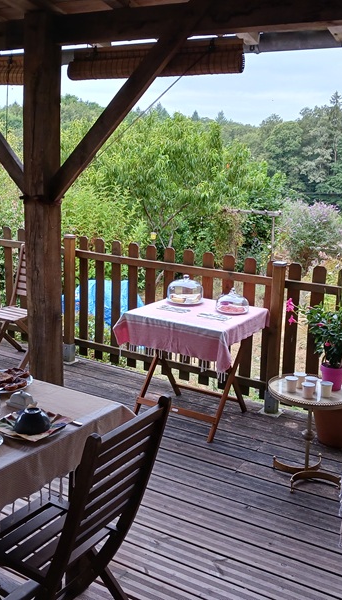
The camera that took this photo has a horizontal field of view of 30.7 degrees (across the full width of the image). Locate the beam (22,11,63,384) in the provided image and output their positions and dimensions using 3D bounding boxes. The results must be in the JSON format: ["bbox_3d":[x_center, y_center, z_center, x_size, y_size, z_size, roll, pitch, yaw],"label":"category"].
[{"bbox_3d":[-0.763,-0.402,3.799,0.155,2.516,0.155,9,14,29],"label":"beam"}]

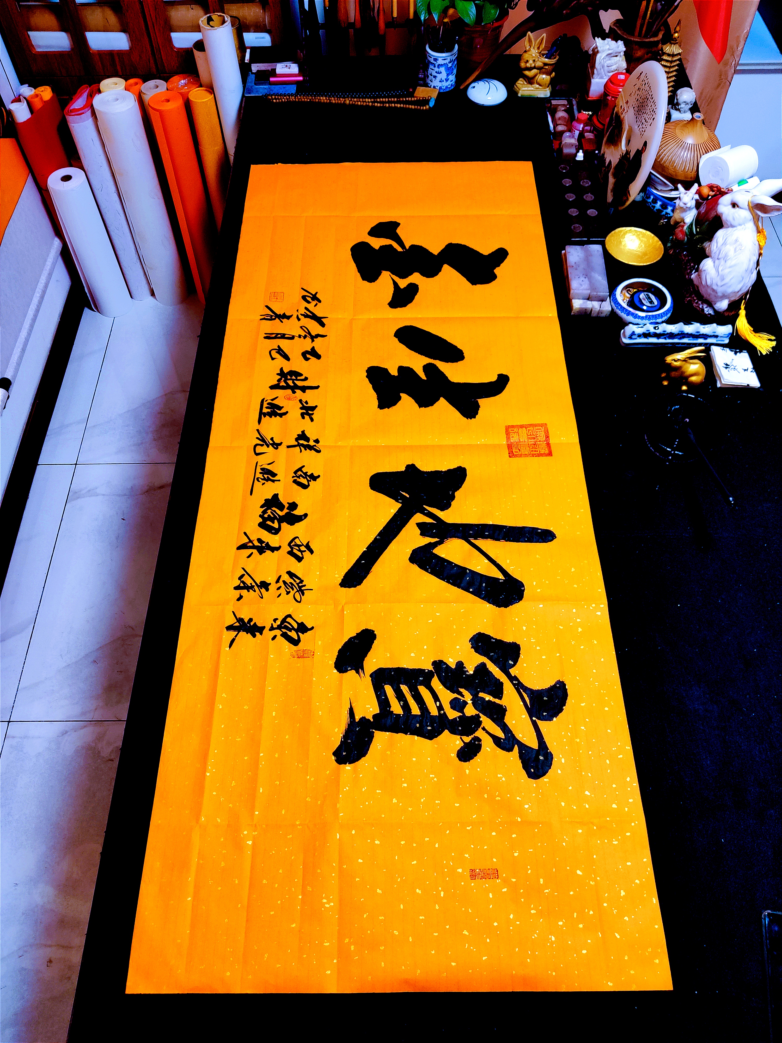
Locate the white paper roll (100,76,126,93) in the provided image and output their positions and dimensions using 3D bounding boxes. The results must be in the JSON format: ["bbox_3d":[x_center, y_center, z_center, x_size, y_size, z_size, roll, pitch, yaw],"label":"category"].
[{"bbox_3d":[-0.793,-1.061,2.530,0.075,0.695,0.075,0,58,0],"label":"white paper roll"}]

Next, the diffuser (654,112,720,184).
[{"bbox_3d":[0.719,-0.916,1.887,0.170,0.125,0.170,0,58,0],"label":"diffuser"}]

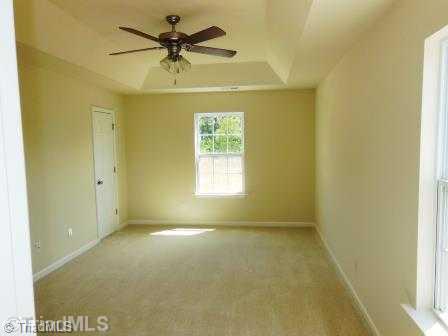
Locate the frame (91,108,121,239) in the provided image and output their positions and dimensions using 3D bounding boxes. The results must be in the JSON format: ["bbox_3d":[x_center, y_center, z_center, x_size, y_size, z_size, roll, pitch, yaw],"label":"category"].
[{"bbox_3d":[-1.962,0.083,5.340,0.120,2.120,0.840,0,4,7],"label":"frame"}]

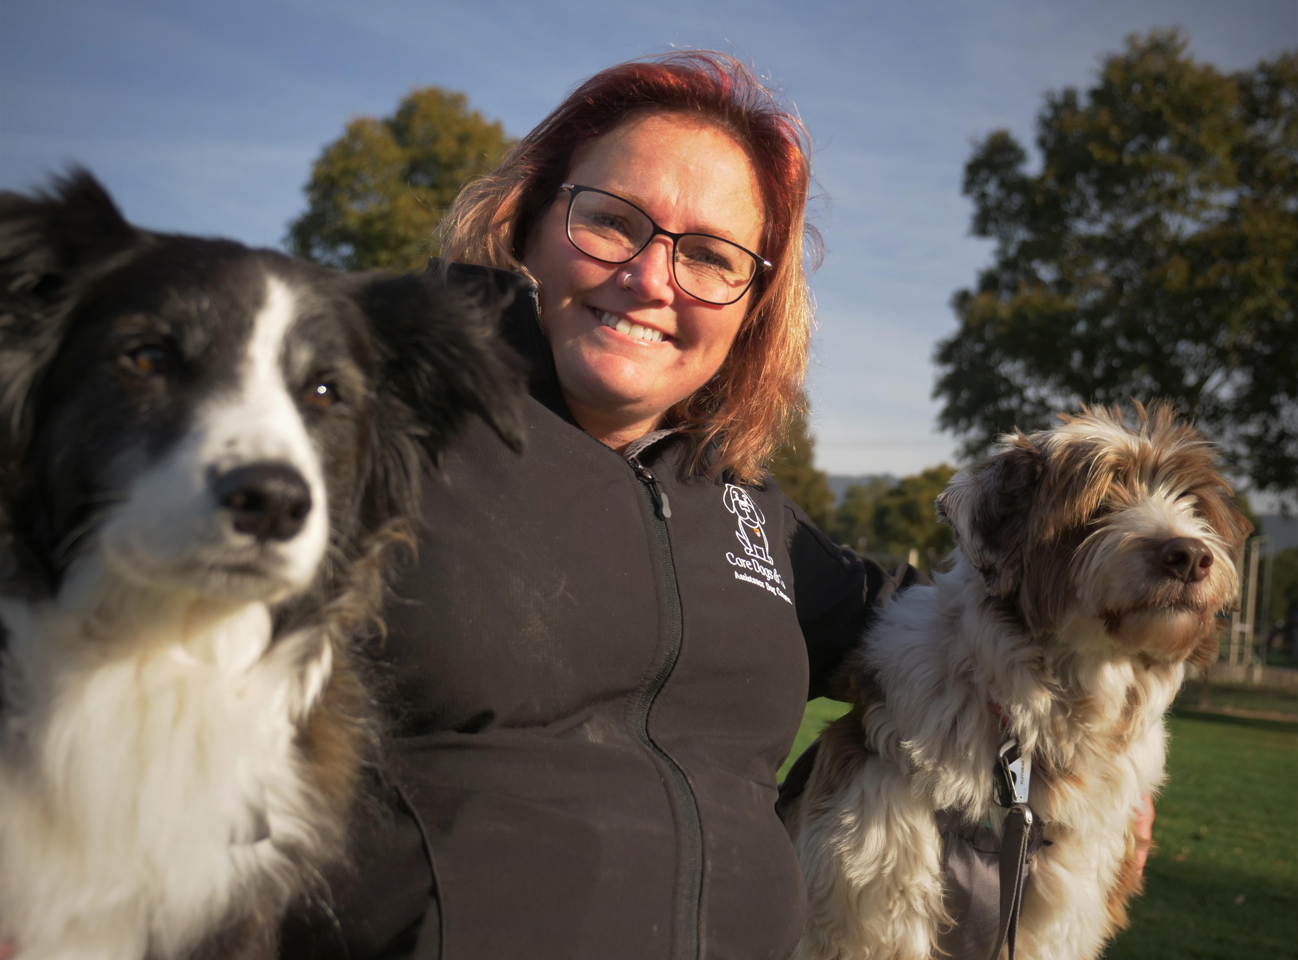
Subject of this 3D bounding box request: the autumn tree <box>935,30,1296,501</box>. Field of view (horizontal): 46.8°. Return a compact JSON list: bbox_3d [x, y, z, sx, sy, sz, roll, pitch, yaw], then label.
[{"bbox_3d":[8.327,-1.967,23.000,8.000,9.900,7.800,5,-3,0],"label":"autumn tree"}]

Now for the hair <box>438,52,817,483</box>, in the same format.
[{"bbox_3d":[-0.004,-0.147,0.970,0.250,0.260,0.220,18,5,-12],"label":"hair"}]

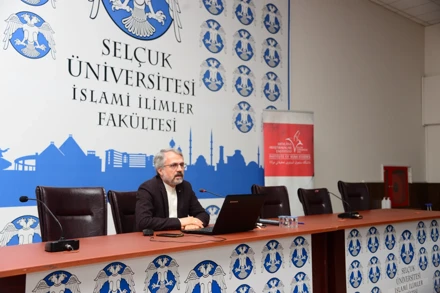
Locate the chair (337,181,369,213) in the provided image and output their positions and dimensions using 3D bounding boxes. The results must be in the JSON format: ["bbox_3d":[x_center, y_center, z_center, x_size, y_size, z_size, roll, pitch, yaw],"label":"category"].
[{"bbox_3d":[1.683,0.928,6.136,0.580,1.075,0.620,3,-5,-40],"label":"chair"}]

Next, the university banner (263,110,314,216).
[{"bbox_3d":[1.022,0.532,8.116,0.860,2.110,0.180,1,-4,-19],"label":"university banner"}]

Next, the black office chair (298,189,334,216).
[{"bbox_3d":[1.187,0.940,5.720,0.620,1.000,0.580,-3,-5,44],"label":"black office chair"}]

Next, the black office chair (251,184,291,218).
[{"bbox_3d":[0.655,0.880,5.080,0.580,1.040,0.620,4,-5,-45],"label":"black office chair"}]

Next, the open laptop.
[{"bbox_3d":[0.034,0.428,3.532,0.380,0.242,0.380,-3,-5,43],"label":"open laptop"}]

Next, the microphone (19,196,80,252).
[{"bbox_3d":[-0.887,0.379,2.760,0.485,0.245,0.125,-3,-5,42],"label":"microphone"}]

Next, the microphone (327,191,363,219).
[{"bbox_3d":[1.054,0.518,4.964,0.495,0.238,0.125,-3,-5,43],"label":"microphone"}]

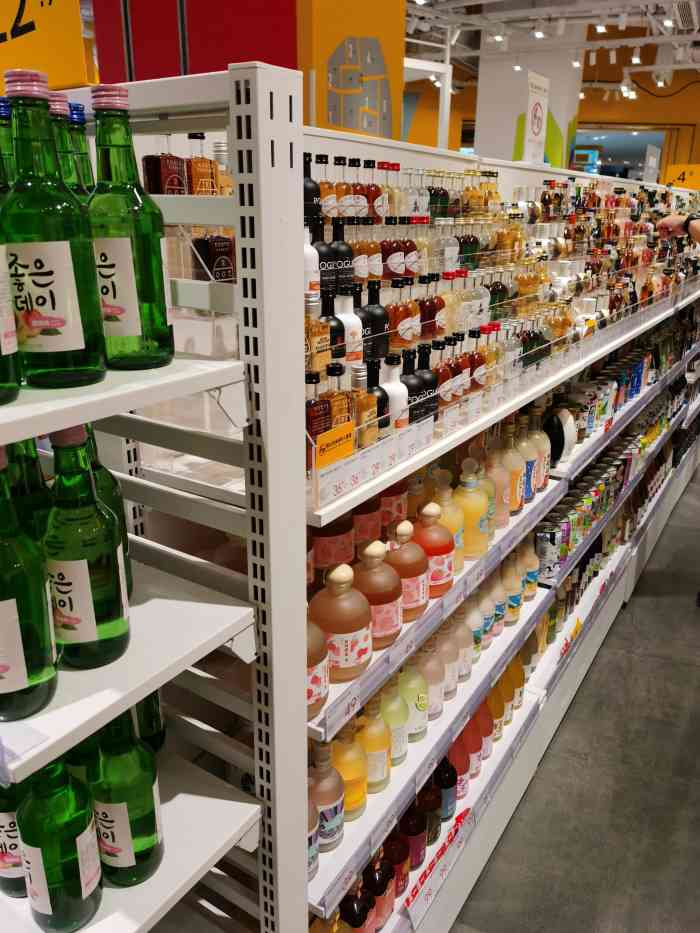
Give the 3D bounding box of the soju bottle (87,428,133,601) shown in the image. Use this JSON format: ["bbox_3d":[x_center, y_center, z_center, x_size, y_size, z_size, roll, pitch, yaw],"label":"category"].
[{"bbox_3d":[-0.261,0.038,0.728,0.065,0.215,0.065,13,23,30],"label":"soju bottle"}]

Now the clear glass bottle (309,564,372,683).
[{"bbox_3d":[-0.013,0.202,0.968,0.083,0.153,0.083,1,20,0],"label":"clear glass bottle"}]

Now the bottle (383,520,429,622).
[{"bbox_3d":[0.082,0.154,1.108,0.077,0.153,0.077,1,20,0],"label":"bottle"}]

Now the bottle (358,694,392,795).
[{"bbox_3d":[0.039,0.412,1.127,0.051,0.193,0.051,1,20,0],"label":"bottle"}]

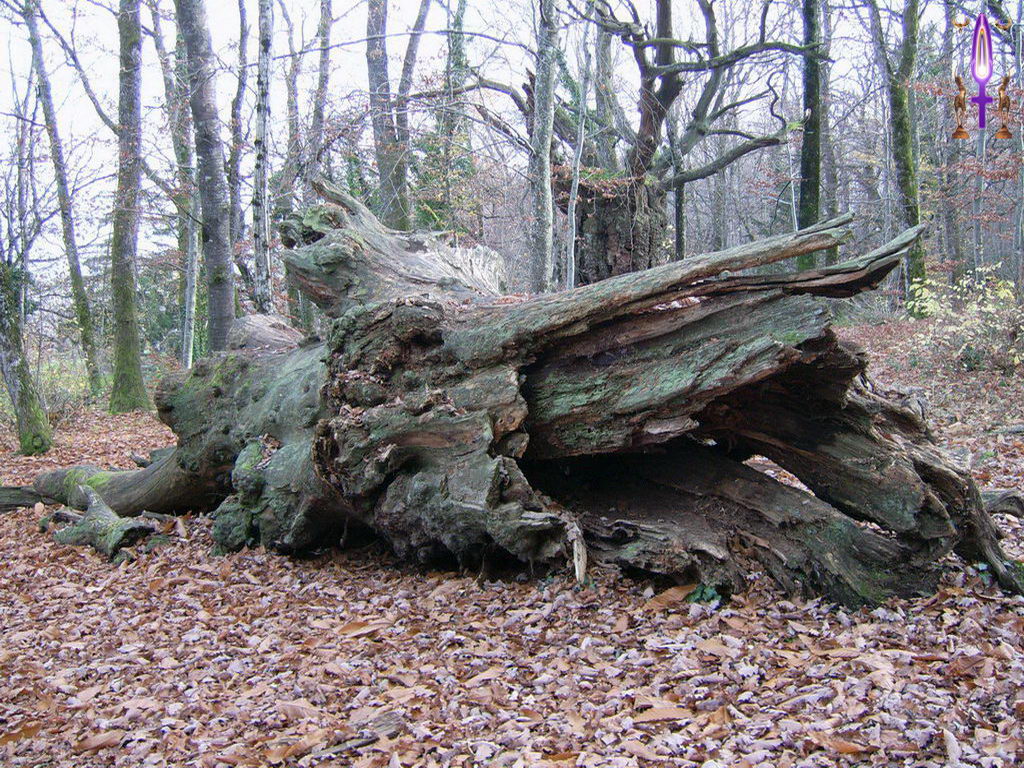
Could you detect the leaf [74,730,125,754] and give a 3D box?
[{"bbox_3d":[-1.436,1.242,4.110,0.175,0.035,0.075,-6,8,-24],"label":"leaf"}]

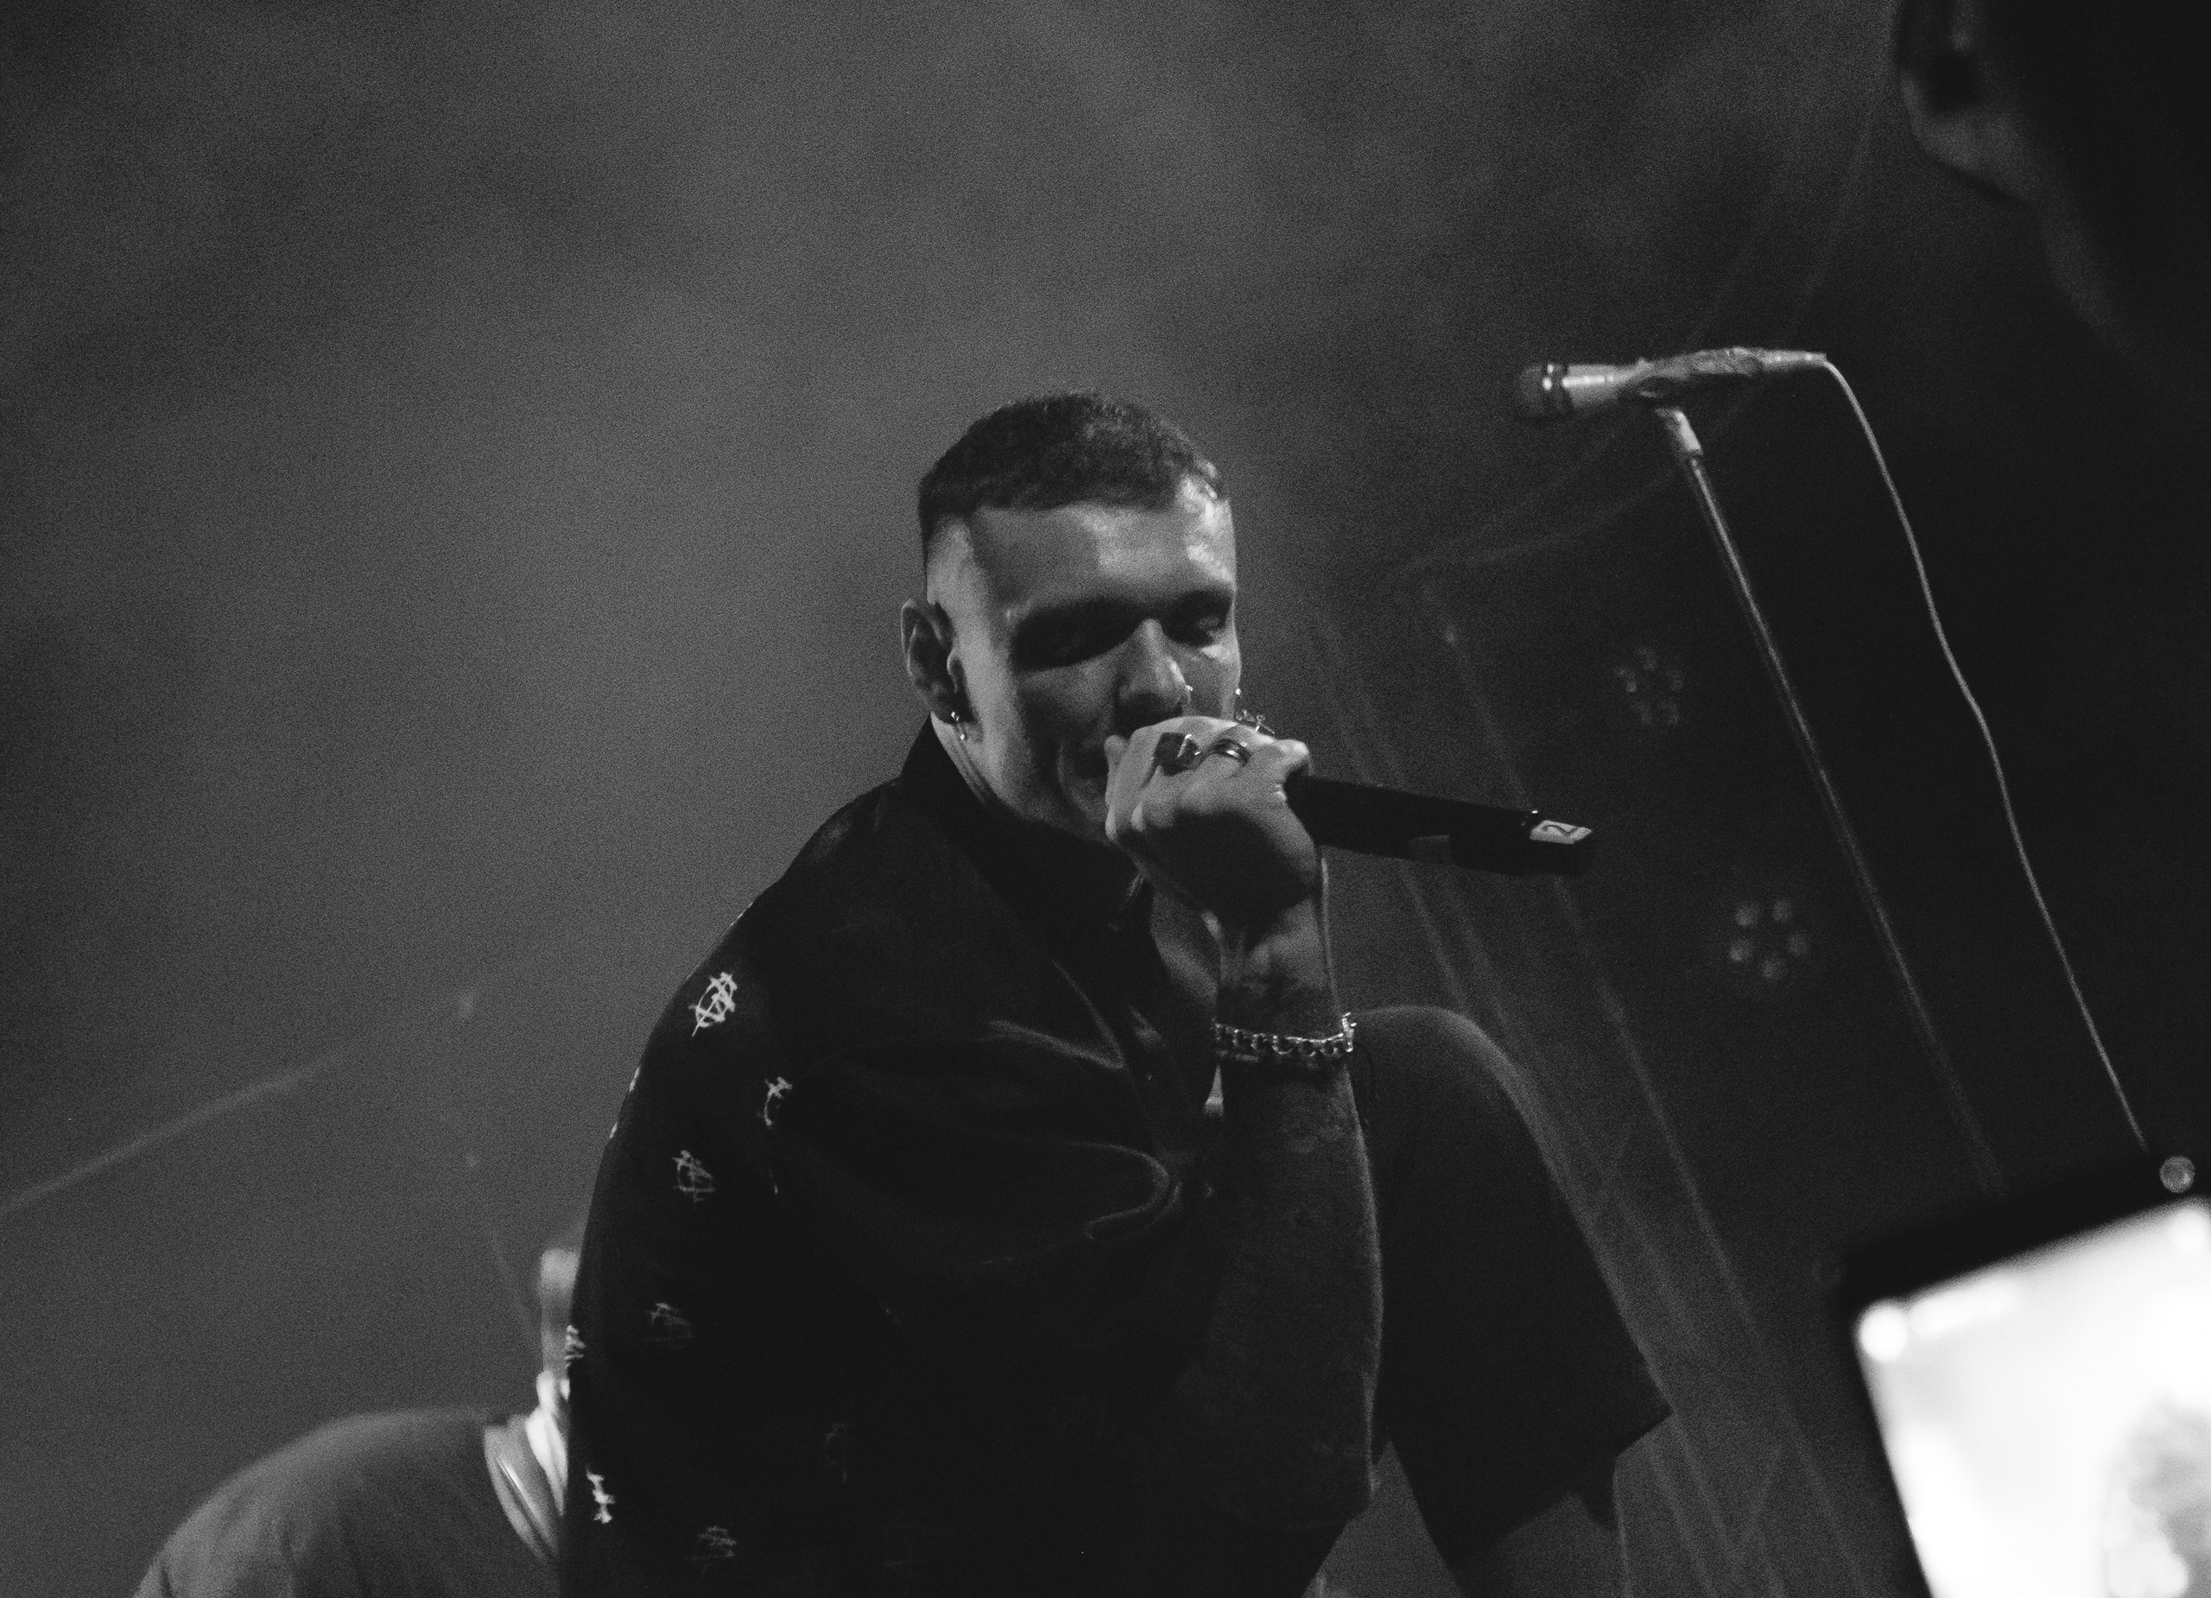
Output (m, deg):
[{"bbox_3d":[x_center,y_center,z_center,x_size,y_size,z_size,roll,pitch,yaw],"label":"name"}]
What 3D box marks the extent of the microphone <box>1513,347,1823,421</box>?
[{"bbox_3d":[0.425,-0.316,4.100,0.240,0.048,0.048,-5,1,24],"label":"microphone"}]

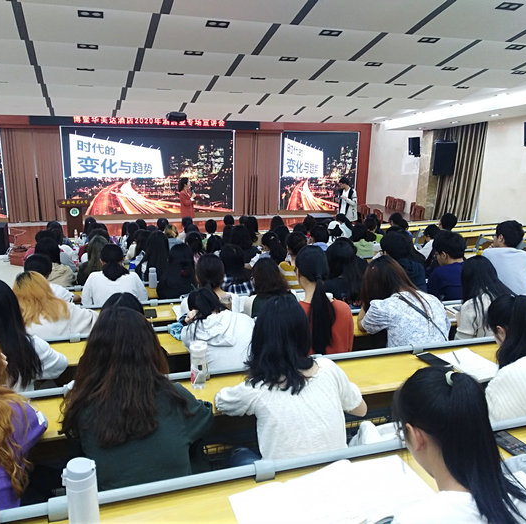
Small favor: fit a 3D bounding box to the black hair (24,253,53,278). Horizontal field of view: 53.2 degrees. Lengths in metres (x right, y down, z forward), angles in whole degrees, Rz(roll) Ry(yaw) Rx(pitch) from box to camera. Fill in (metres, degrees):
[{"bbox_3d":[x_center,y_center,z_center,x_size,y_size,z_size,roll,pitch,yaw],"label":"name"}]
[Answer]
[{"bbox_3d":[-1.710,0.027,3.990,0.190,0.200,0.220,-3,16,-17],"label":"black hair"}]

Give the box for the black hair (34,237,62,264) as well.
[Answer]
[{"bbox_3d":[-1.882,-0.101,4.598,0.210,0.250,0.220,-3,15,-17],"label":"black hair"}]

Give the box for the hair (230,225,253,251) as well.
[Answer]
[{"bbox_3d":[-0.209,-0.229,5.240,0.240,0.260,0.230,-3,16,-17],"label":"hair"}]

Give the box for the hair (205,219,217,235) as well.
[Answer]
[{"bbox_3d":[-0.896,-0.614,9.096,0.190,0.250,0.210,-3,16,-17],"label":"hair"}]

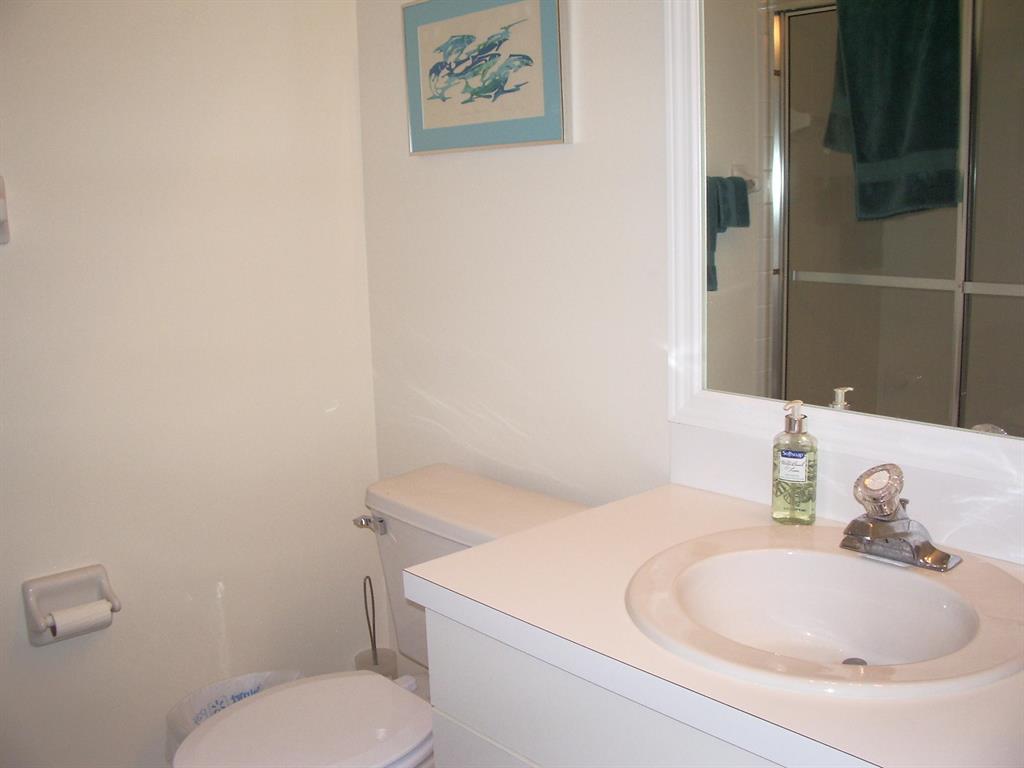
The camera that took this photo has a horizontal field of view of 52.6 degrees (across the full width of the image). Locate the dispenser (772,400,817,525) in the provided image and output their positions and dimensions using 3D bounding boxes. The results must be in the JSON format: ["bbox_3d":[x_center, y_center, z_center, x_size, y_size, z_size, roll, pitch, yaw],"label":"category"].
[{"bbox_3d":[0.431,0.120,1.568,0.063,0.186,0.053,5,13,35],"label":"dispenser"}]

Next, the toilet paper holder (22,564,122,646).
[{"bbox_3d":[-0.853,0.440,2.017,0.149,0.130,0.083,-11,14,-40],"label":"toilet paper holder"}]

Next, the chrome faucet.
[{"bbox_3d":[0.490,0.170,1.359,0.149,0.134,0.146,-11,14,-40],"label":"chrome faucet"}]

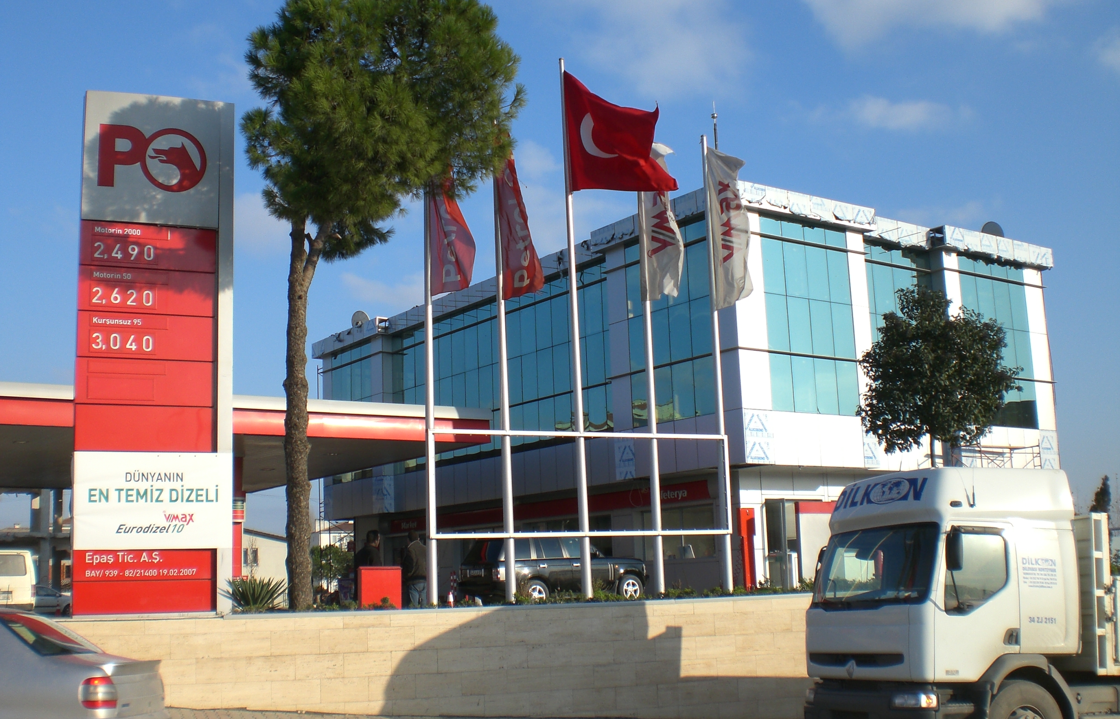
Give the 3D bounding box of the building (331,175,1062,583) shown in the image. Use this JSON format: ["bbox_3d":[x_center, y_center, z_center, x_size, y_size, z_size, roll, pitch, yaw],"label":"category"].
[{"bbox_3d":[2.994,3.332,46.992,15.000,11.100,27.200,5,-12,-35],"label":"building"}]

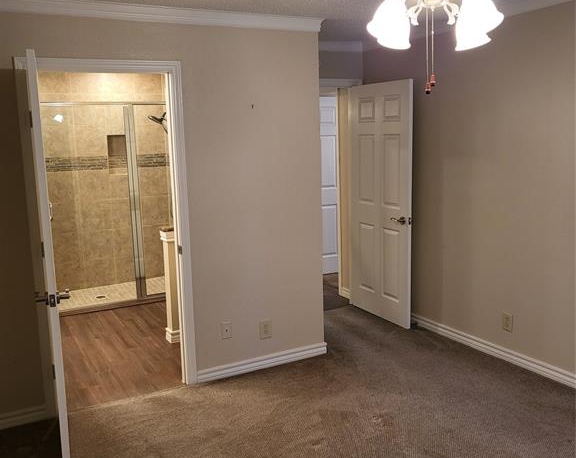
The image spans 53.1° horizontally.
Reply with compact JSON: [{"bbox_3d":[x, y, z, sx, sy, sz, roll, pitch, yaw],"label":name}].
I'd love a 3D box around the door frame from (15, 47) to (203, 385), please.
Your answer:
[{"bbox_3d":[-1.094,0.042,3.616,0.955,2.116,0.130,-6,10,-27],"label":"door frame"}]

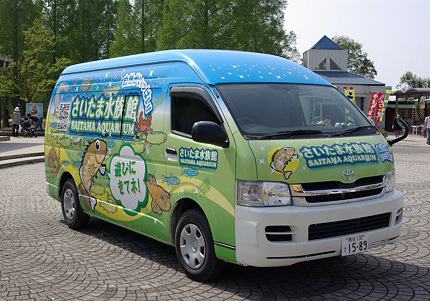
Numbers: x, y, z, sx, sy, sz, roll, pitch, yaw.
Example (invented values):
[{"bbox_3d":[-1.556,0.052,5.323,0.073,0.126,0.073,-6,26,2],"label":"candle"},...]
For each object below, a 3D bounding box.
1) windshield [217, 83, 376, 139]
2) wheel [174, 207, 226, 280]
[{"bbox_3d":[0.798,-0.372,5.261,1.600,0.160,0.760,-3,46,-34],"label":"windshield"},{"bbox_3d":[-0.138,0.906,5.500,0.200,0.690,0.690,-3,5,-35],"label":"wheel"}]

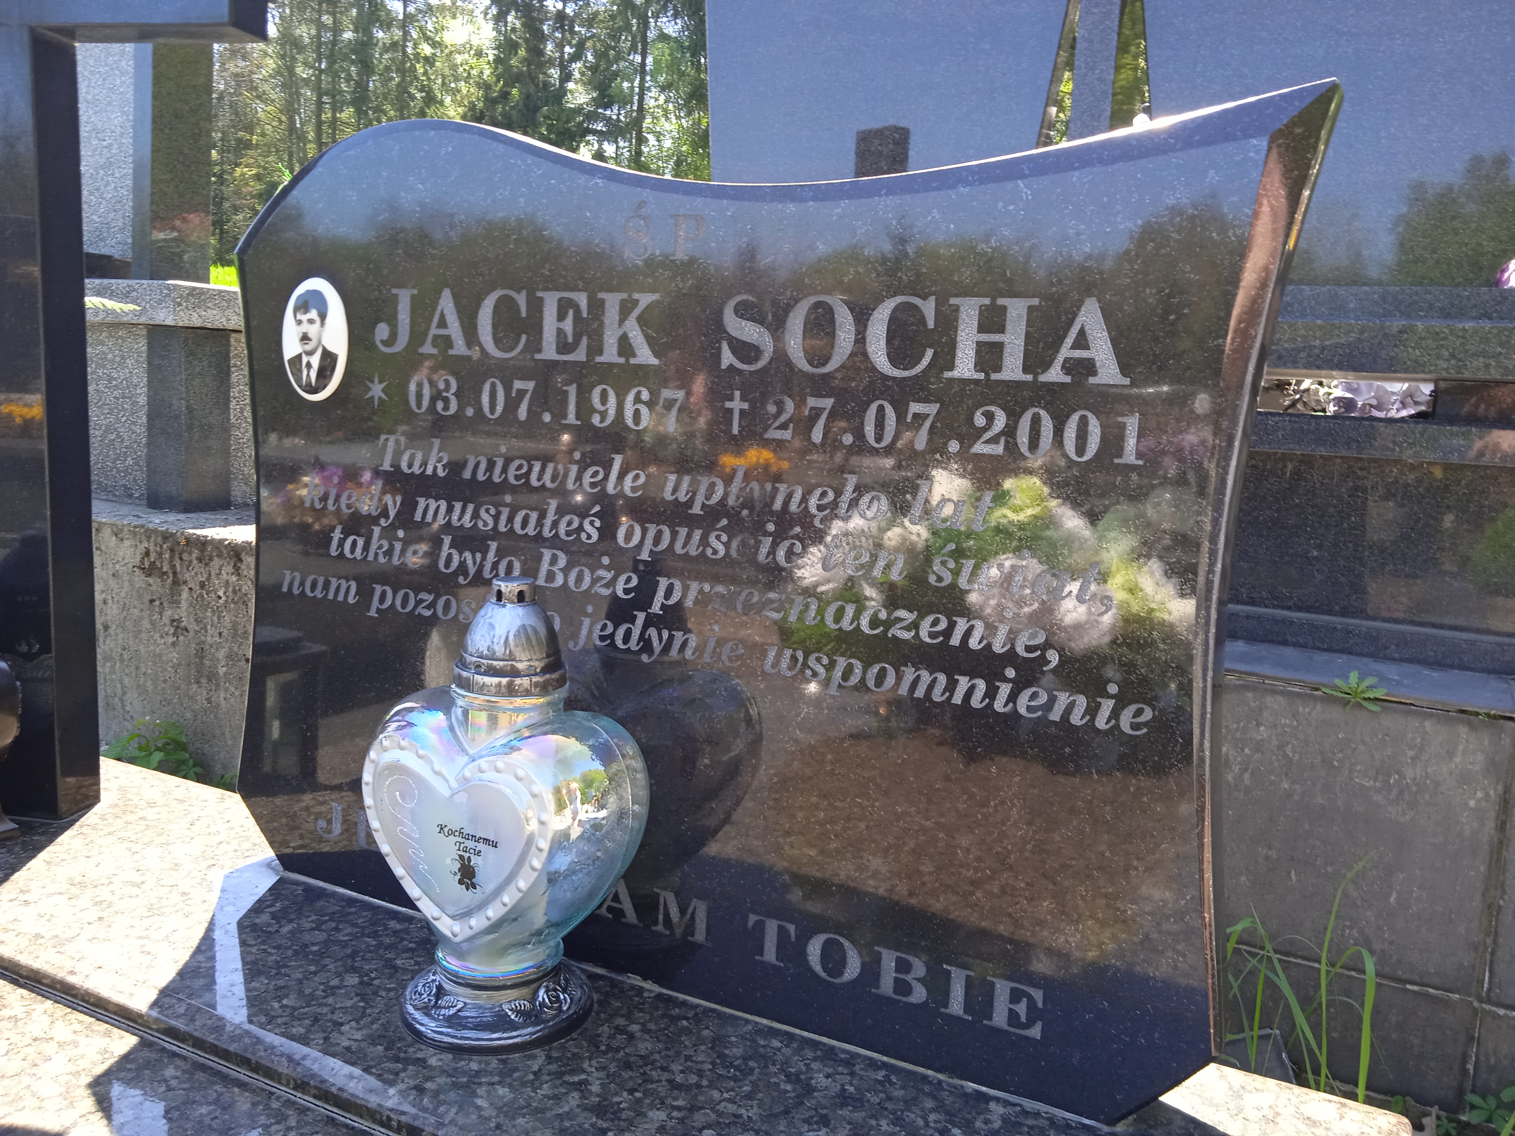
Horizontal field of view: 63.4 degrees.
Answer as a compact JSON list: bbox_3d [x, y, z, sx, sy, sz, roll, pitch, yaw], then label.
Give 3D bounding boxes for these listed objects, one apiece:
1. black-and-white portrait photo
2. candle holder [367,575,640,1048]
[{"bbox_3d":[-0.427,-0.218,1.174,0.087,0.118,0.009,7,10,26],"label":"black-and-white portrait photo"},{"bbox_3d":[-0.208,0.190,1.015,0.229,0.367,0.162,7,10,21],"label":"candle holder"}]

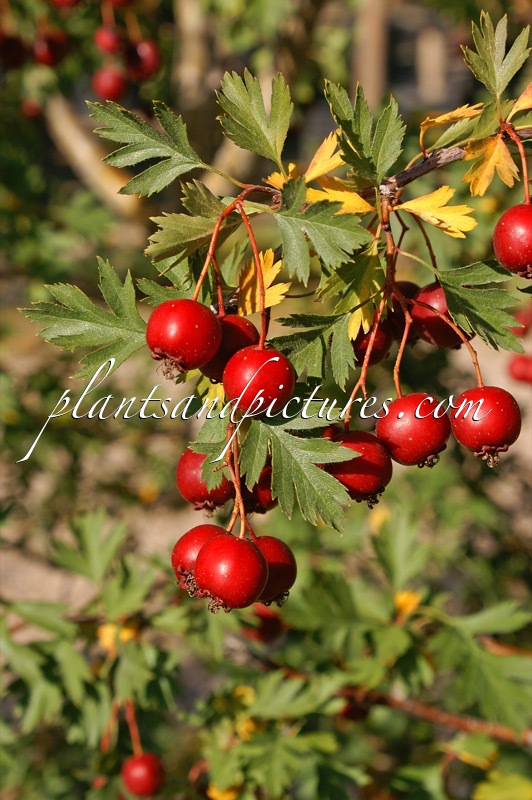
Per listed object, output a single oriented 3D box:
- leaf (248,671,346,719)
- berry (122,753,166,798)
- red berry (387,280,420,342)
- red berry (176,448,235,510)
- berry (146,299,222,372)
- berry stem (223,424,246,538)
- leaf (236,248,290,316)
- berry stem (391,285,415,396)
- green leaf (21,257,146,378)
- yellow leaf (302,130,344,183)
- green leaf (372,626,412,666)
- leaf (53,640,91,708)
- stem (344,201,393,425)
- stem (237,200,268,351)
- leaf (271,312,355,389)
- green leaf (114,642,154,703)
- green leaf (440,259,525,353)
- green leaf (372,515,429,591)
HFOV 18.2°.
[{"bbox_3d":[0.012,0.110,0.620,0.035,0.007,0.022,-4,42,-14],"label":"leaf"},{"bbox_3d":[-0.056,0.170,0.755,0.020,0.020,0.020,0,13,0],"label":"berry"},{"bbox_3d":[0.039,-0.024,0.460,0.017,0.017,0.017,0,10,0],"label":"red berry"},{"bbox_3d":[-0.014,0.018,0.378,0.014,0.015,0.014,0,13,0],"label":"red berry"},{"bbox_3d":[-0.022,-0.017,0.450,0.020,0.021,0.020,15,-9,0],"label":"berry"},{"bbox_3d":[-0.007,0.017,0.360,0.004,0.025,0.004,-4,13,0],"label":"berry stem"},{"bbox_3d":[-0.001,-0.028,0.395,0.011,0.015,0.006,18,0,-5],"label":"leaf"},{"bbox_3d":[0.029,-0.013,0.362,0.005,0.025,0.004,0,13,0],"label":"berry stem"},{"bbox_3d":[-0.040,-0.018,0.368,0.028,0.027,0.009,1,13,6],"label":"green leaf"},{"bbox_3d":[0.016,-0.065,0.445,0.010,0.015,0.007,41,0,11],"label":"yellow leaf"},{"bbox_3d":[0.056,0.109,0.740,0.018,0.008,0.019,-18,53,-6],"label":"green leaf"},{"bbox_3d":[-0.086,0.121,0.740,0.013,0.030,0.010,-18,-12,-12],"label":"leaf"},{"bbox_3d":[0.022,-0.019,0.364,0.007,0.049,0.006,9,13,0],"label":"stem"},{"bbox_3d":[-0.004,-0.034,0.448,0.004,0.040,0.004,-10,-2,0],"label":"stem"},{"bbox_3d":[0.010,-0.011,0.370,0.019,0.017,0.008,-1,13,-6],"label":"leaf"},{"bbox_3d":[-0.054,0.112,0.690,0.017,0.025,0.010,-6,8,-1],"label":"green leaf"},{"bbox_3d":[0.059,-0.026,0.455,0.029,0.009,0.019,37,59,10],"label":"green leaf"},{"bbox_3d":[0.059,0.067,0.730,0.025,0.034,0.012,6,6,1],"label":"green leaf"}]

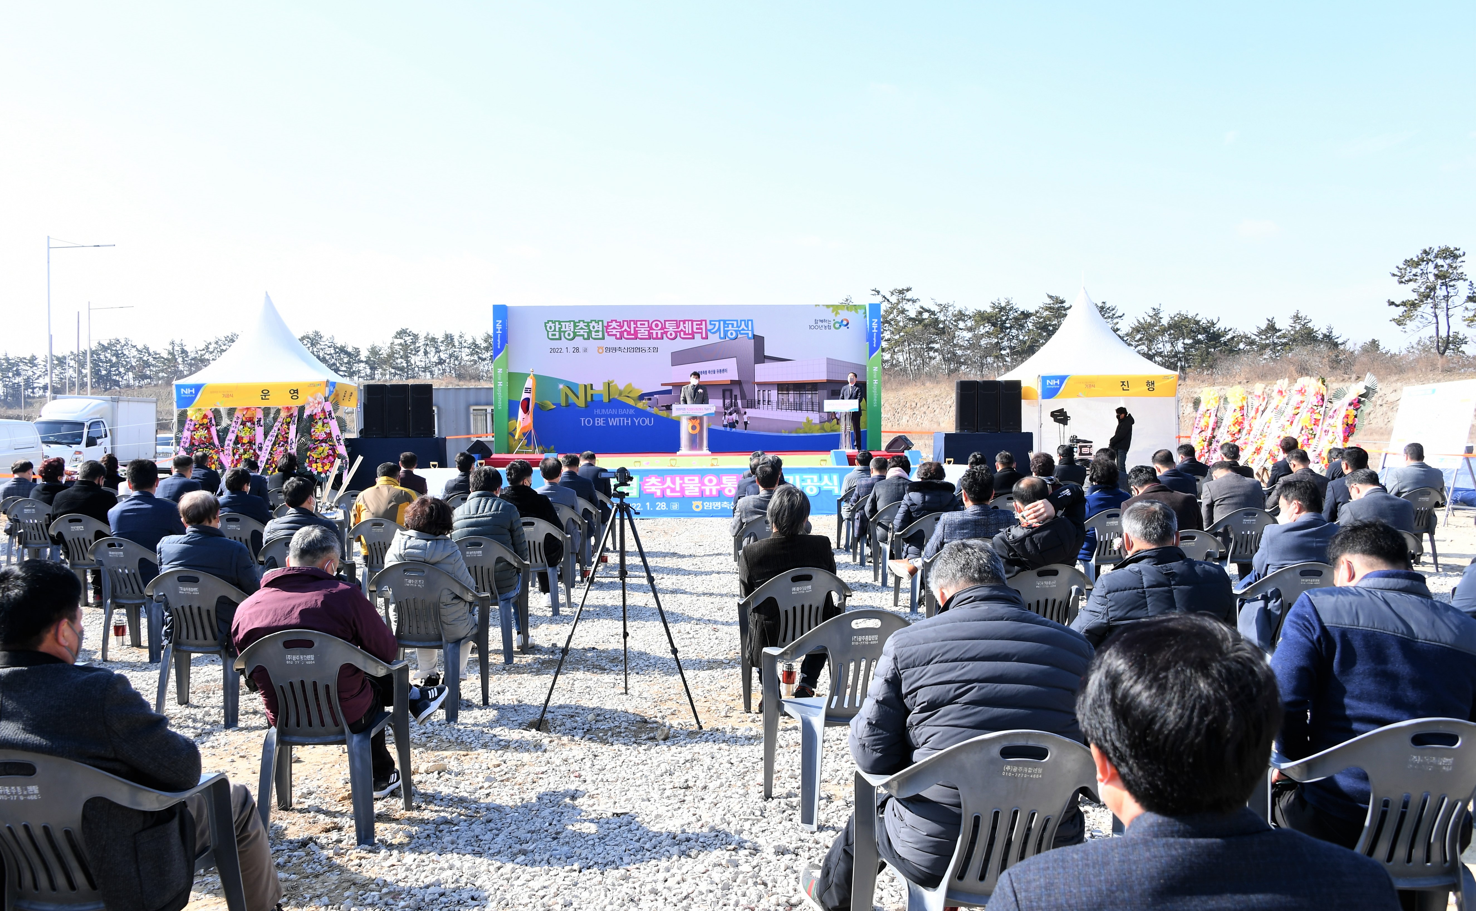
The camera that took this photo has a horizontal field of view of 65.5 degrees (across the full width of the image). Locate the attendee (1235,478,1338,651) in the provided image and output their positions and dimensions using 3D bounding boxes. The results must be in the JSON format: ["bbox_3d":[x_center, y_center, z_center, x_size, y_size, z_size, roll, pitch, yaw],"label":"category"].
[{"bbox_3d":[2.725,0.679,5.766,0.600,1.190,0.780,0,1,2],"label":"attendee"}]

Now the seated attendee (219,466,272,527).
[{"bbox_3d":[-4.083,0.673,9.768,0.520,1.150,0.780,0,2,2],"label":"seated attendee"}]

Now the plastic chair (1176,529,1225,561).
[{"bbox_3d":[2.890,0.849,7.506,0.555,0.780,0.530,0,2,0],"label":"plastic chair"}]

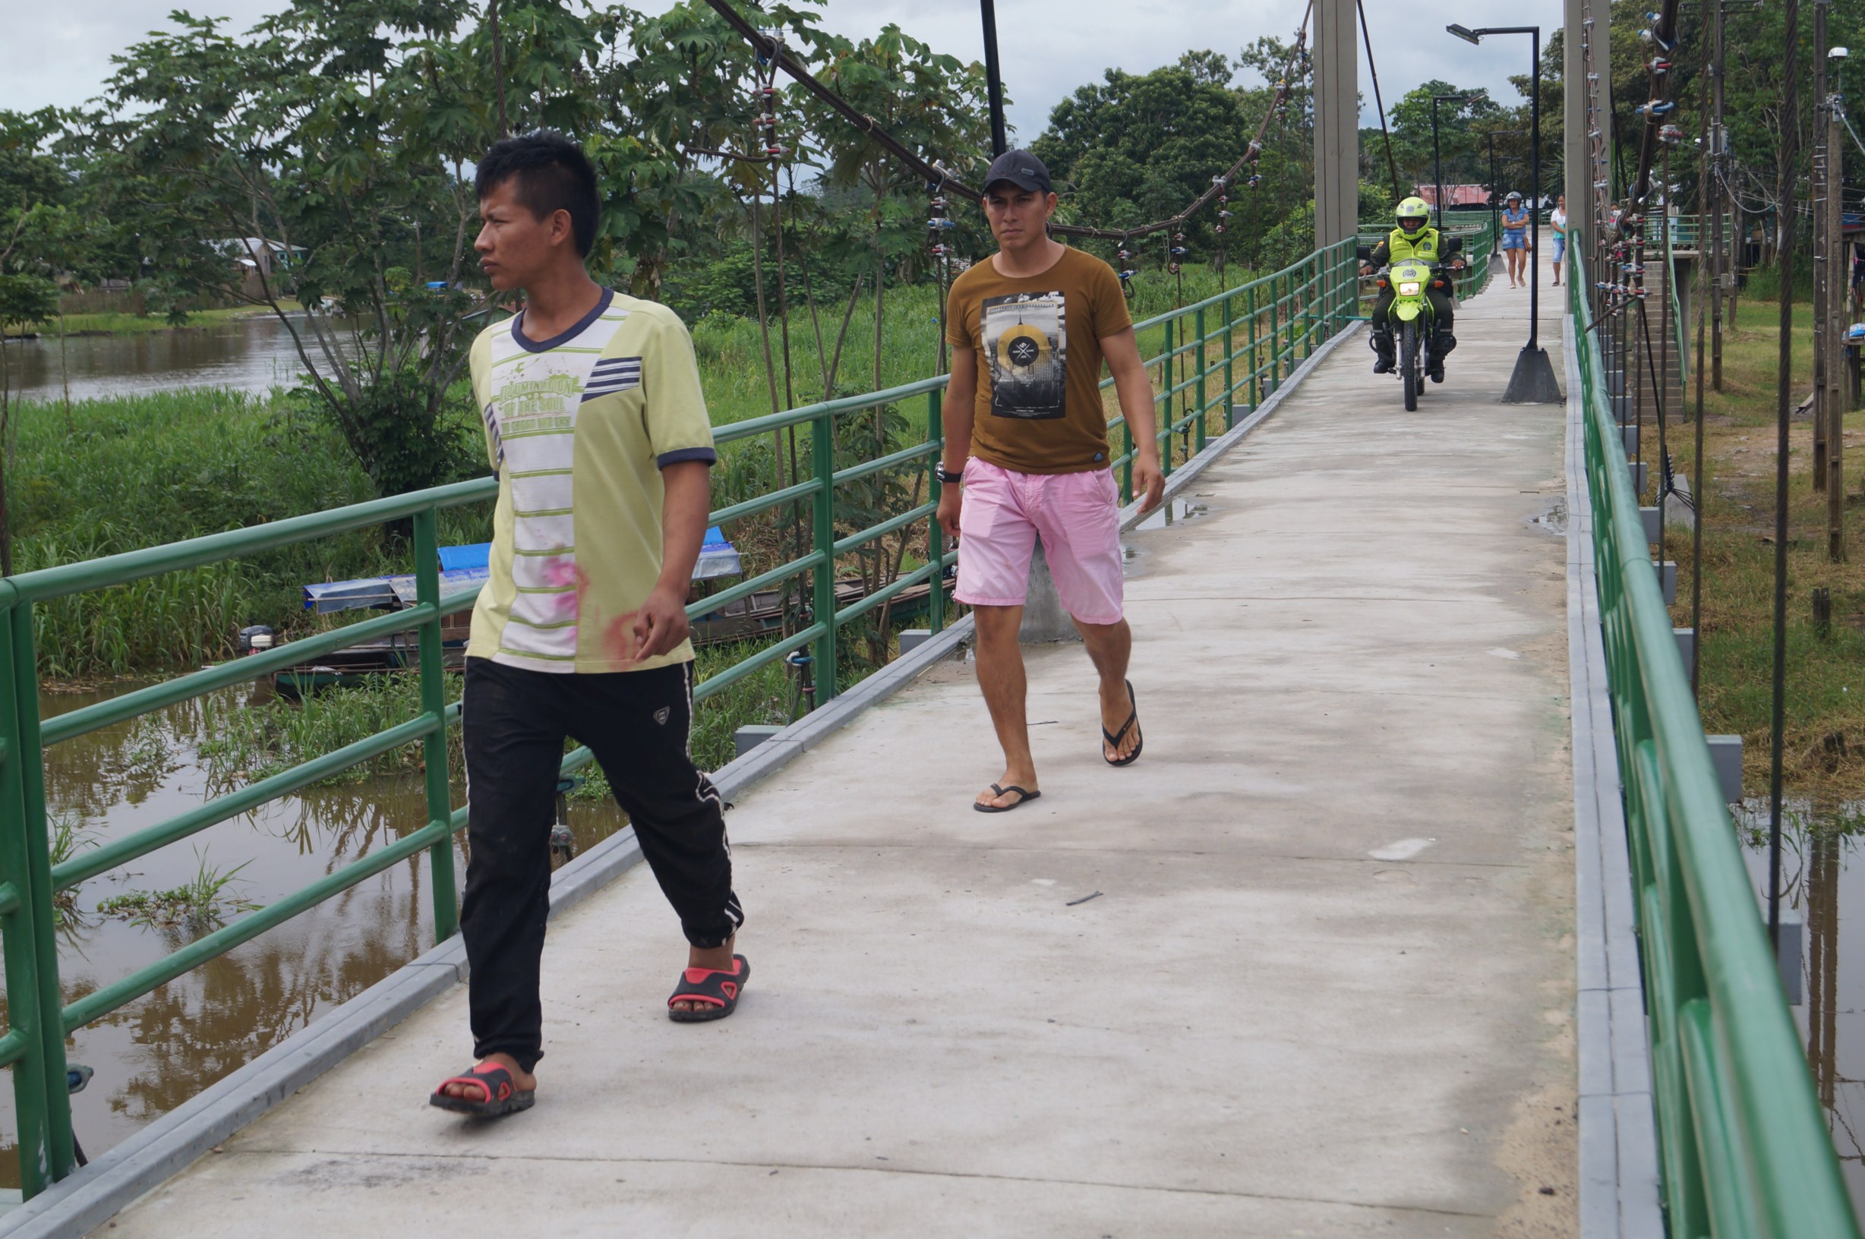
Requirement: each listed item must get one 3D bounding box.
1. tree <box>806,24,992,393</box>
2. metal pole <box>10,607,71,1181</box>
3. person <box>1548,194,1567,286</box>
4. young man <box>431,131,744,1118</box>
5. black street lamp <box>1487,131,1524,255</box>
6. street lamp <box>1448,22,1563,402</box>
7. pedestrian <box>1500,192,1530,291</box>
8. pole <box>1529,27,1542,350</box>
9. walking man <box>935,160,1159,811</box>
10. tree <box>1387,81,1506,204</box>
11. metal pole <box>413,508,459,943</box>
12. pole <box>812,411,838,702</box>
[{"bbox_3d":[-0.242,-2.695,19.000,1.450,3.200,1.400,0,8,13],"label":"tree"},{"bbox_3d":[-1.374,0.422,4.150,0.047,0.920,0.047,0,8,13],"label":"metal pole"},{"bbox_3d":[10.419,-6.263,44.500,0.460,1.560,0.340,0,8,13],"label":"person"},{"bbox_3d":[-0.629,-0.022,4.765,0.510,1.650,0.770,2,9,23],"label":"young man"},{"bbox_3d":[11.689,-8.677,54.800,0.750,2.540,0.180,0,9,13],"label":"black street lamp"},{"bbox_3d":[4.447,-3.157,20.900,0.880,2.980,0.450,0,8,13],"label":"street lamp"},{"bbox_3d":[9.624,-6.276,44.500,0.480,1.640,0.360,0,8,13],"label":"pedestrian"},{"bbox_3d":[4.575,-3.261,20.419,0.055,2.424,0.055,-2,9,0],"label":"pole"},{"bbox_3d":[0.308,-0.398,7.195,0.590,1.690,0.720,1,9,16],"label":"walking man"},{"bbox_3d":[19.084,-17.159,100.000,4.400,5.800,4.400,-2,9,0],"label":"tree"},{"bbox_3d":[-1.015,0.214,5.500,0.047,0.910,0.047,0,8,13],"label":"metal pole"},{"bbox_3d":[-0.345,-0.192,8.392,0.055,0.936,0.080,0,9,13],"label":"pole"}]

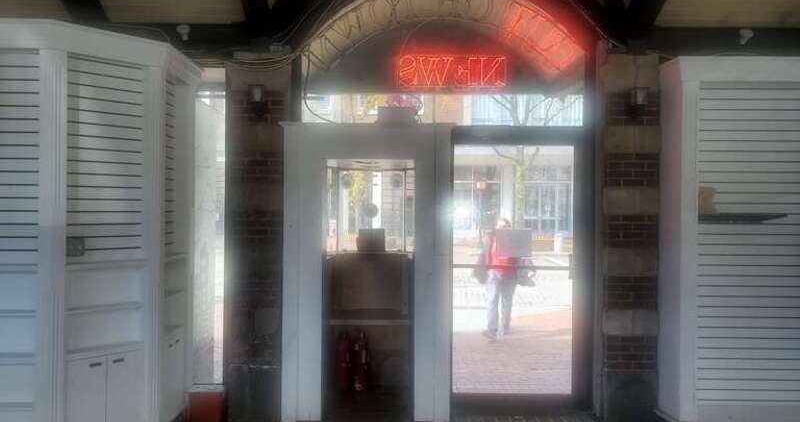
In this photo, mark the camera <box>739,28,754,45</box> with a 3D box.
[{"bbox_3d":[2.624,-1.321,4.530,0.115,0.135,0.130,1,0,18],"label":"camera"}]

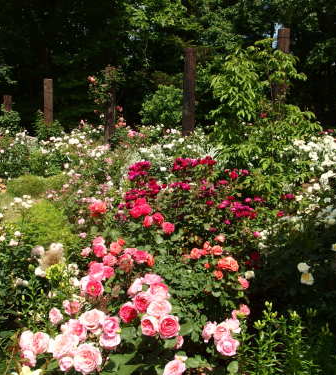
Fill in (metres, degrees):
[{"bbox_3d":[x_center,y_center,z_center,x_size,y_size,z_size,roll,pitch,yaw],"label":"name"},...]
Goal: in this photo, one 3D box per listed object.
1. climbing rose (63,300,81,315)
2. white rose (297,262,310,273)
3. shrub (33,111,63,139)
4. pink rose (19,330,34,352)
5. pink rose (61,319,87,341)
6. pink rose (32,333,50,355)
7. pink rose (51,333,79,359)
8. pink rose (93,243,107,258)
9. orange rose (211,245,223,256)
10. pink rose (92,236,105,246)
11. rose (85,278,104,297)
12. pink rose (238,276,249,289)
[{"bbox_3d":[-0.401,0.498,1.680,0.072,0.051,0.070,-1,10,-14],"label":"climbing rose"},{"bbox_3d":[0.790,0.465,2.350,0.075,0.060,0.070,2,8,11],"label":"white rose"},{"bbox_3d":[-2.980,-1.533,10.000,0.742,0.779,0.705,-2,10,-16],"label":"shrub"},{"bbox_3d":[-0.542,0.590,1.550,0.065,0.080,0.065,2,8,17],"label":"pink rose"},{"bbox_3d":[-0.379,0.569,1.620,0.104,0.082,0.080,-7,12,-34],"label":"pink rose"},{"bbox_3d":[-0.483,0.598,1.550,0.070,0.084,0.068,-2,8,-11],"label":"pink rose"},{"bbox_3d":[-0.389,0.594,1.520,0.102,0.085,0.098,-2,10,-15],"label":"pink rose"},{"bbox_3d":[-0.381,0.350,2.250,0.078,0.083,0.070,-2,10,-10],"label":"pink rose"},{"bbox_3d":[0.300,0.385,2.450,0.070,0.068,0.065,-1,8,-6],"label":"orange rose"},{"bbox_3d":[-0.400,0.317,2.330,0.069,0.062,0.065,-2,10,-10],"label":"pink rose"},{"bbox_3d":[-0.350,0.485,1.950,0.085,0.085,0.075,-1,8,-9],"label":"rose"},{"bbox_3d":[0.423,0.529,2.250,0.060,0.070,0.060,-2,8,-17],"label":"pink rose"}]

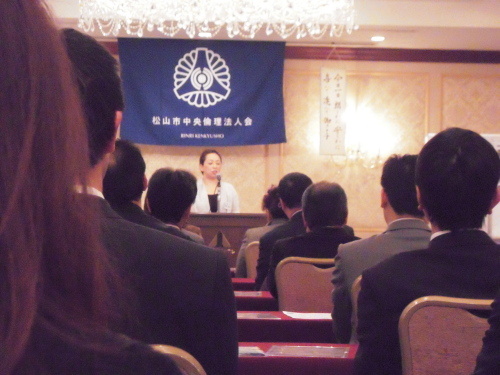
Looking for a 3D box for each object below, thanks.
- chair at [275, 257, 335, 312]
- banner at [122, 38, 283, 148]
[{"bbox_3d":[0.275,0.721,6.550,0.425,0.890,0.550,1,-1,-3],"label":"chair"},{"bbox_3d":[-0.411,-0.820,14.000,1.450,0.910,0.040,1,-1,-4],"label":"banner"}]

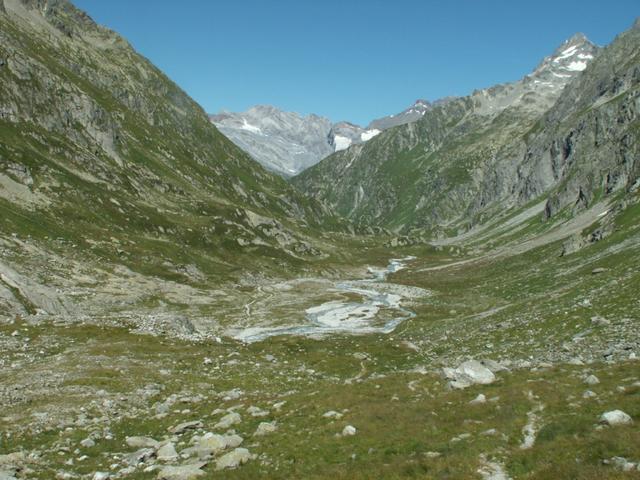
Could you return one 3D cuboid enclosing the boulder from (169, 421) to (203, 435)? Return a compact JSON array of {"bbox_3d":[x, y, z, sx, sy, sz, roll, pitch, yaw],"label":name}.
[{"bbox_3d":[-5.820,8.113,28.000,1.471,0.508,1.103,-1,3,-12],"label":"boulder"}]

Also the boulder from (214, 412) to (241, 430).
[{"bbox_3d":[-4.074,7.994,28.500,1.145,0.755,0.916,0,3,-8],"label":"boulder"}]

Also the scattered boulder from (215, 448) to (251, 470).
[{"bbox_3d":[-2.637,6.615,19.500,1.085,0.608,0.868,0,3,-8],"label":"scattered boulder"}]

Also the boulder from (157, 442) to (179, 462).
[{"bbox_3d":[-4.831,6.732,20.500,0.697,0.620,0.592,-1,3,-13],"label":"boulder"}]

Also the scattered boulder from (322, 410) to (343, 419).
[{"bbox_3d":[0.622,8.679,32.185,0.965,0.354,0.724,0,3,1],"label":"scattered boulder"}]

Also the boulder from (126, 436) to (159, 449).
[{"bbox_3d":[-7.009,7.996,25.551,1.226,0.404,0.858,-1,3,-16],"label":"boulder"}]

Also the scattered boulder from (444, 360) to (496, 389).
[{"bbox_3d":[11.096,9.917,47.710,3.719,1.956,2.789,1,3,13],"label":"scattered boulder"}]

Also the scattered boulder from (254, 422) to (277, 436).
[{"bbox_3d":[-2.374,8.253,28.184,0.929,0.565,0.744,0,3,-5],"label":"scattered boulder"}]

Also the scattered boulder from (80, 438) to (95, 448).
[{"bbox_3d":[-9.123,7.985,25.392,0.533,0.362,0.453,-1,3,-20],"label":"scattered boulder"}]

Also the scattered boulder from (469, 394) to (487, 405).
[{"bbox_3d":[9.184,9.301,37.734,1.018,0.544,0.815,1,3,14],"label":"scattered boulder"}]

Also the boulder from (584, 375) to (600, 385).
[{"bbox_3d":[19.371,9.917,46.000,1.137,0.677,0.910,1,3,23],"label":"boulder"}]

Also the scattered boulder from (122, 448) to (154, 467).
[{"bbox_3d":[-6.276,7.521,22.377,1.073,0.555,0.859,-1,3,-16],"label":"scattered boulder"}]

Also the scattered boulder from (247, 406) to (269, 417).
[{"bbox_3d":[-3.305,9.070,34.223,1.129,0.482,0.846,0,3,-6],"label":"scattered boulder"}]

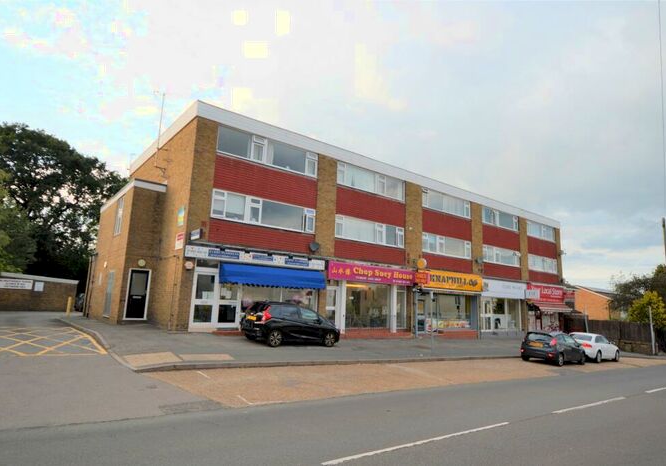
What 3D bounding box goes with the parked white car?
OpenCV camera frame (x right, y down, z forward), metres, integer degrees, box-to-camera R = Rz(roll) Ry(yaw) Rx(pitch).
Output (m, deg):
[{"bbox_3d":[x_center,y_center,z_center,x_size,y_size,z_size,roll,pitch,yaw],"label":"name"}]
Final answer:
[{"bbox_3d":[14.586,6.437,23.078,4.550,1.390,1.820,12,-12,-37],"label":"parked white car"}]

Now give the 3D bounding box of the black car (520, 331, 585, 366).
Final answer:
[{"bbox_3d":[10.804,5.524,19.832,3.950,1.480,1.740,12,-12,-38],"label":"black car"}]

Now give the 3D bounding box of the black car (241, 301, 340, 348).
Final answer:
[{"bbox_3d":[-1.447,3.442,15.610,4.000,1.530,1.720,13,-13,-41],"label":"black car"}]

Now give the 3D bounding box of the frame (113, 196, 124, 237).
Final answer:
[{"bbox_3d":[-9.926,-0.753,19.061,0.100,1.780,1.350,10,-12,-37],"label":"frame"}]

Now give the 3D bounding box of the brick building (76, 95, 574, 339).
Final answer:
[{"bbox_3d":[3.290,2.100,29.366,33.800,9.650,11.400,10,-12,-37],"label":"brick building"}]

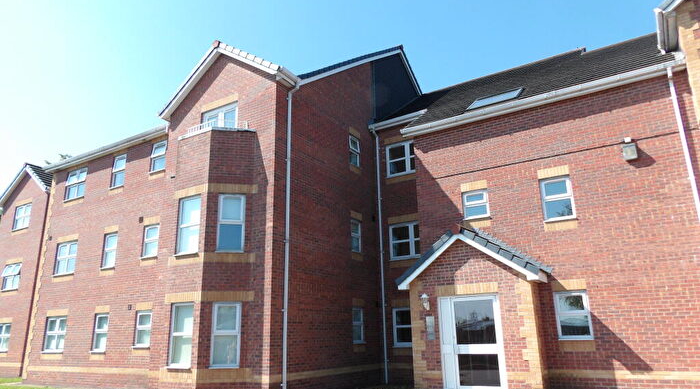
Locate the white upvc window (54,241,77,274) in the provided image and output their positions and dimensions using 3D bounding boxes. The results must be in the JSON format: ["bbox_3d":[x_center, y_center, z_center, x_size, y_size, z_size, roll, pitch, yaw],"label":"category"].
[{"bbox_3d":[-10.201,2.301,17.487,1.380,1.210,0.120,-11,-19,30],"label":"white upvc window"}]

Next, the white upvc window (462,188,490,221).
[{"bbox_3d":[3.196,0.274,12.293,0.680,0.750,0.120,-11,-19,30],"label":"white upvc window"}]

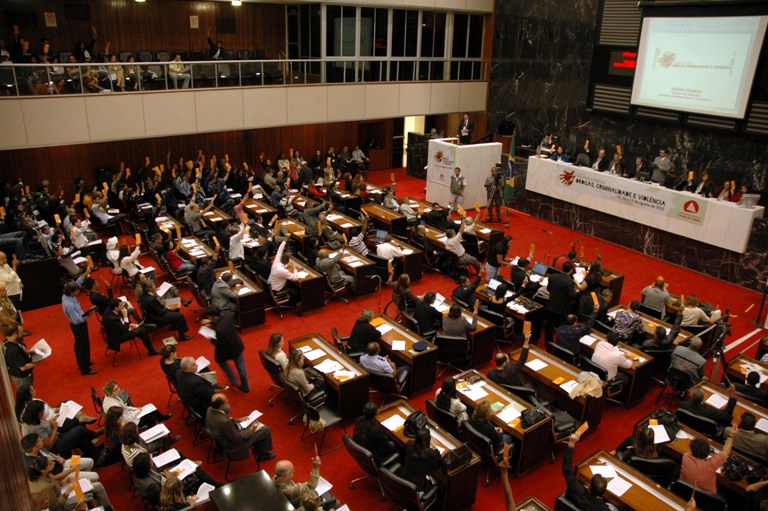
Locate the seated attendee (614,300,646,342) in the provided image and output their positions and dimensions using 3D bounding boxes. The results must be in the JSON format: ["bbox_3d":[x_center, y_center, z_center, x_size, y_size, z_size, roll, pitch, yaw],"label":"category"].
[{"bbox_3d":[4.575,1.410,10.816,0.820,1.170,0.520,-17,27,-39],"label":"seated attendee"}]

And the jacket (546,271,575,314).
[{"bbox_3d":[3.487,0.711,11.245,0.540,0.800,0.340,16,25,35],"label":"jacket"}]

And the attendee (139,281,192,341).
[{"bbox_3d":[-4.225,1.095,11.261,0.930,1.280,0.560,-8,22,-22],"label":"attendee"}]

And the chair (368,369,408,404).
[{"bbox_3d":[0.065,2.092,9.475,0.600,0.840,0.640,11,23,24],"label":"chair"}]

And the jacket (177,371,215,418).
[{"bbox_3d":[-2.752,2.006,8.526,0.560,0.660,0.450,22,29,40],"label":"jacket"}]

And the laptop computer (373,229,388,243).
[{"bbox_3d":[-0.111,-0.497,15.036,0.340,0.230,0.290,13,24,30],"label":"laptop computer"}]

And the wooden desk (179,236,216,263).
[{"bbox_3d":[-4.724,0.138,14.565,0.563,0.735,1.578,-13,25,-34],"label":"wooden desk"}]

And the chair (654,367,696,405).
[{"bbox_3d":[5.049,2.177,9.741,0.560,0.800,0.520,-14,27,-35],"label":"chair"}]

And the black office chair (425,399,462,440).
[{"bbox_3d":[1.046,2.489,8.473,0.640,0.840,0.600,-17,27,-40],"label":"black office chair"}]

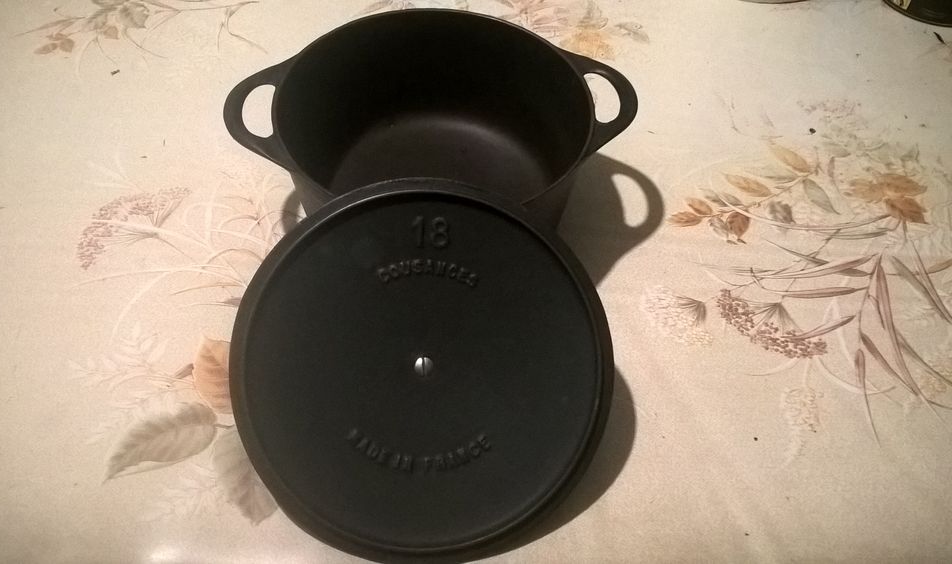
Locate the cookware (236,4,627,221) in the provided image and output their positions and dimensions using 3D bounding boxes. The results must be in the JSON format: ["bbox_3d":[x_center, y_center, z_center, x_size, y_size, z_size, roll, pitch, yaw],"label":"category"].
[{"bbox_3d":[-0.025,-0.078,0.507,0.246,0.092,0.190,-2,53,-3],"label":"cookware"}]

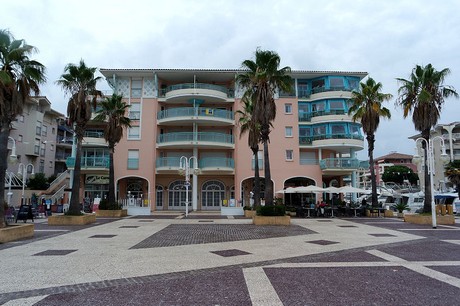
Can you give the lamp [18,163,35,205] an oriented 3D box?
[{"bbox_3d":[-22.990,3.776,34.615,1.900,5.100,0.450,0,-8,0],"label":"lamp"}]

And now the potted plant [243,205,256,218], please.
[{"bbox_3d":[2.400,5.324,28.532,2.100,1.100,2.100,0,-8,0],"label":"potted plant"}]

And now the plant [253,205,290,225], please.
[{"bbox_3d":[2.963,4.358,21.716,2.400,1.250,2.300,0,-8,0],"label":"plant"}]

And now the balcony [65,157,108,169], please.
[{"bbox_3d":[-15.067,0.950,32.396,4.100,1.300,1.500,0,-8,-2],"label":"balcony"}]

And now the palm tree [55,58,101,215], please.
[{"bbox_3d":[-10.320,-1.104,20.871,3.000,10.400,3.000,0,-8,0],"label":"palm tree"}]

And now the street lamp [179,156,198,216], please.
[{"bbox_3d":[-3.774,3.066,28.343,2.000,5.550,0.500,0,-8,0],"label":"street lamp"}]

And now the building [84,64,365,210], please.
[{"bbox_3d":[-0.400,-0.526,38.064,29.800,15.400,13.000,0,-8,-2],"label":"building"}]

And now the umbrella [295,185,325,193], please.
[{"bbox_3d":[7.374,4.403,27.964,2.600,2.800,2.600,0,-8,0],"label":"umbrella"}]

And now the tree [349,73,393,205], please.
[{"bbox_3d":[13.930,-1.117,29.703,4.300,13.200,4.300,0,-8,0],"label":"tree"}]

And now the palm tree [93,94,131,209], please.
[{"bbox_3d":[-11.538,-0.197,29.833,3.600,11.000,3.600,0,-8,0],"label":"palm tree"}]

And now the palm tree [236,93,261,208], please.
[{"bbox_3d":[2.501,-0.275,29.591,3.700,11.500,3.700,0,-8,0],"label":"palm tree"}]

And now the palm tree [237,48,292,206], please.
[{"bbox_3d":[2.729,-1.737,22.724,4.300,12.600,4.300,0,-8,0],"label":"palm tree"}]

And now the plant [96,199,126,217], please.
[{"bbox_3d":[-11.050,5.148,29.063,2.350,1.600,2.300,0,-8,0],"label":"plant"}]

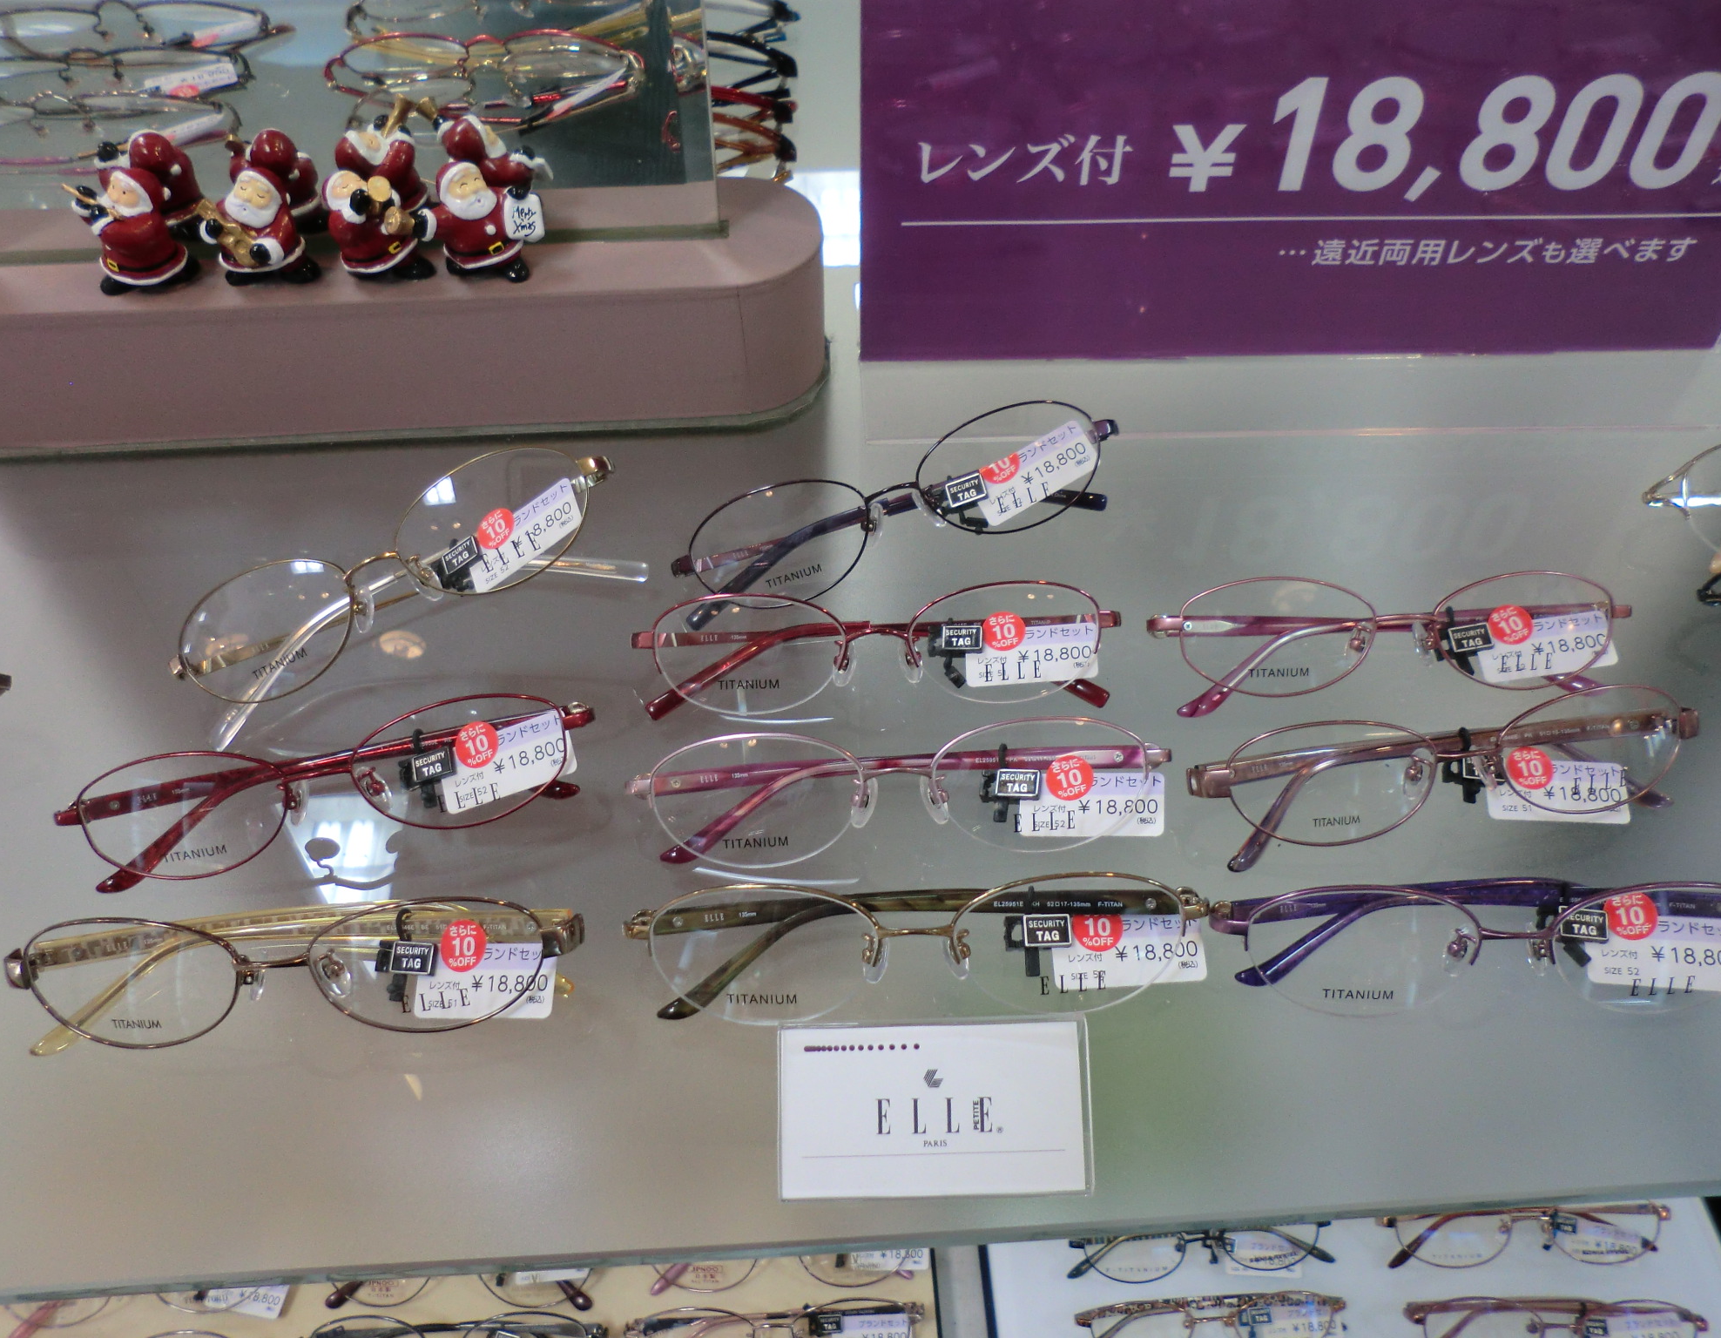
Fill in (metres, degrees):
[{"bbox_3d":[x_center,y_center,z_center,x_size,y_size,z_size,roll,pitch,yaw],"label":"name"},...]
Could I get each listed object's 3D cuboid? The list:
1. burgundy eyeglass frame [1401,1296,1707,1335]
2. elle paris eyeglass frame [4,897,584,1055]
[{"bbox_3d":[0.305,0.285,0.613,0.134,0.036,0.028,1,16,2],"label":"burgundy eyeglass frame"},{"bbox_3d":[-0.134,0.068,0.333,0.137,0.039,0.033,-2,16,-1],"label":"elle paris eyeglass frame"}]

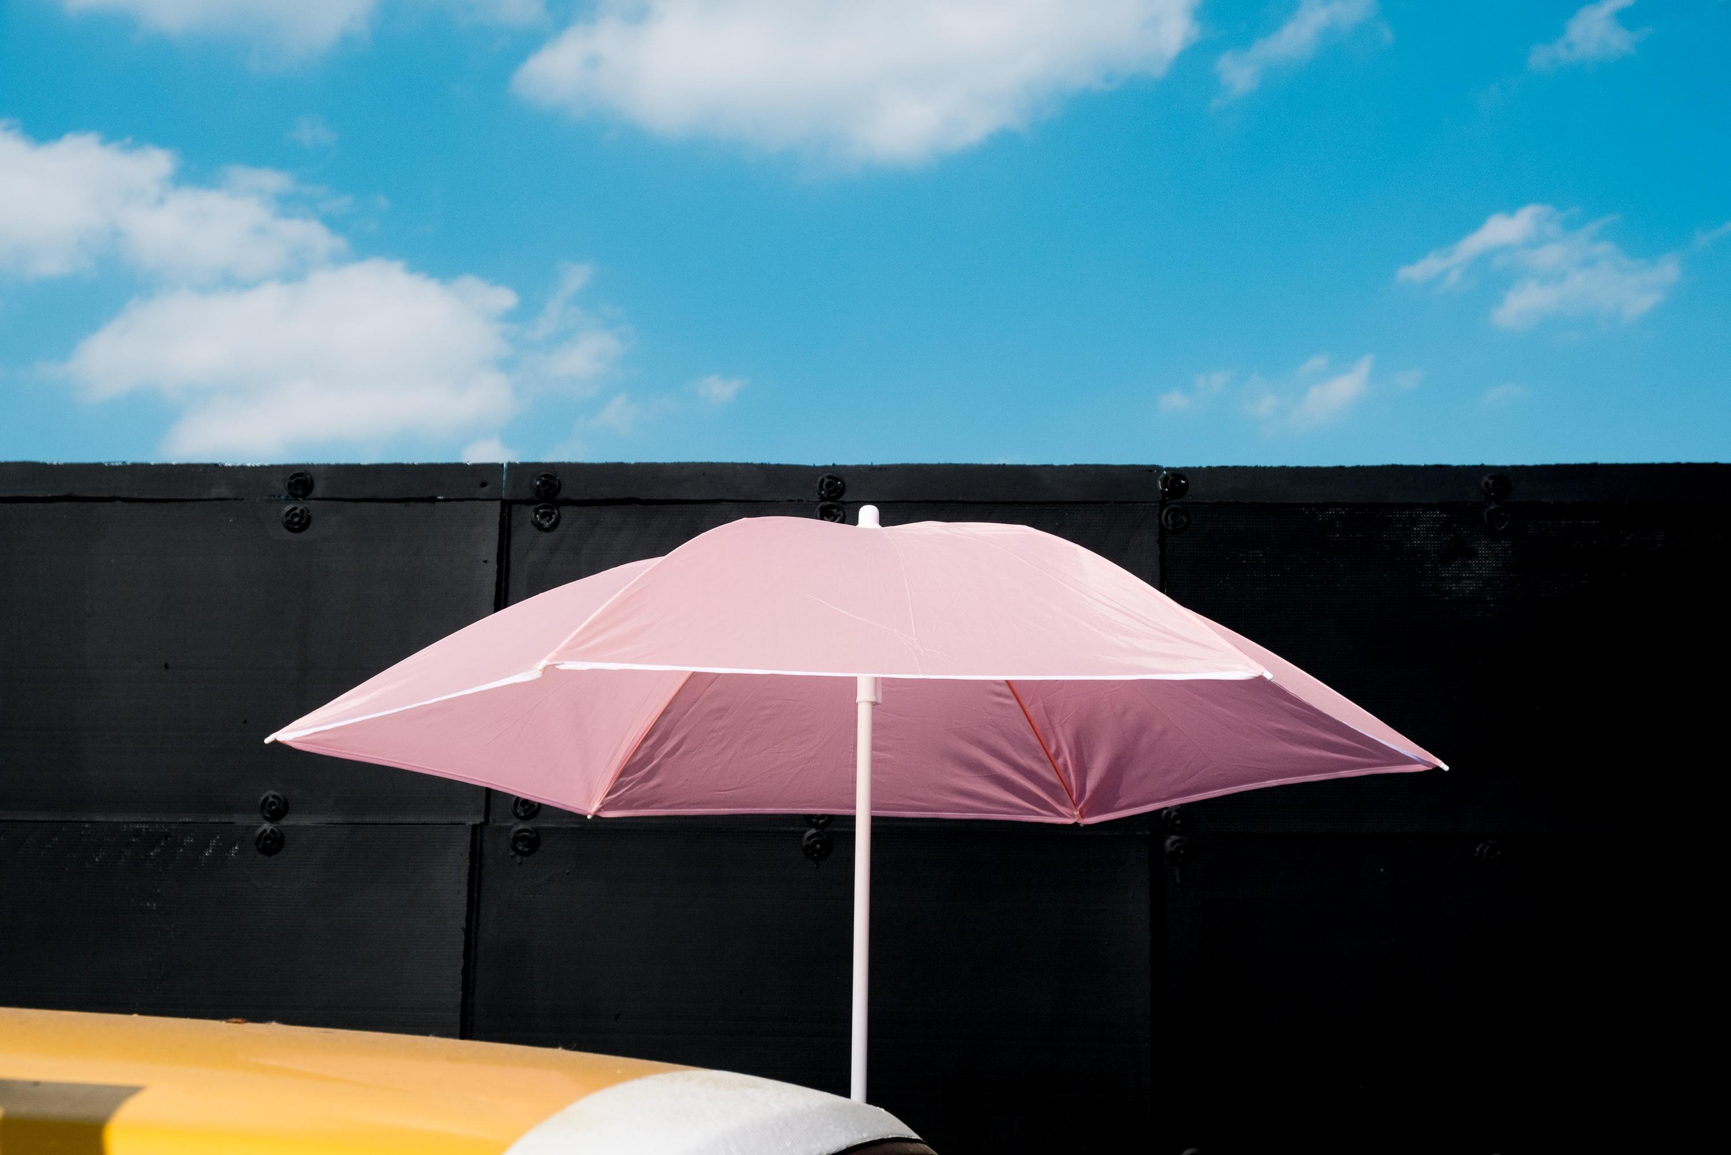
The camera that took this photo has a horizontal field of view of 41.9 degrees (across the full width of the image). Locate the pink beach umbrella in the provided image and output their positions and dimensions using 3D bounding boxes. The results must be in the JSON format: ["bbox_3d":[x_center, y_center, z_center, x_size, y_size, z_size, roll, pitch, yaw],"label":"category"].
[{"bbox_3d":[-0.009,0.893,3.224,1.740,2.050,1.566,2,-13,-4],"label":"pink beach umbrella"}]

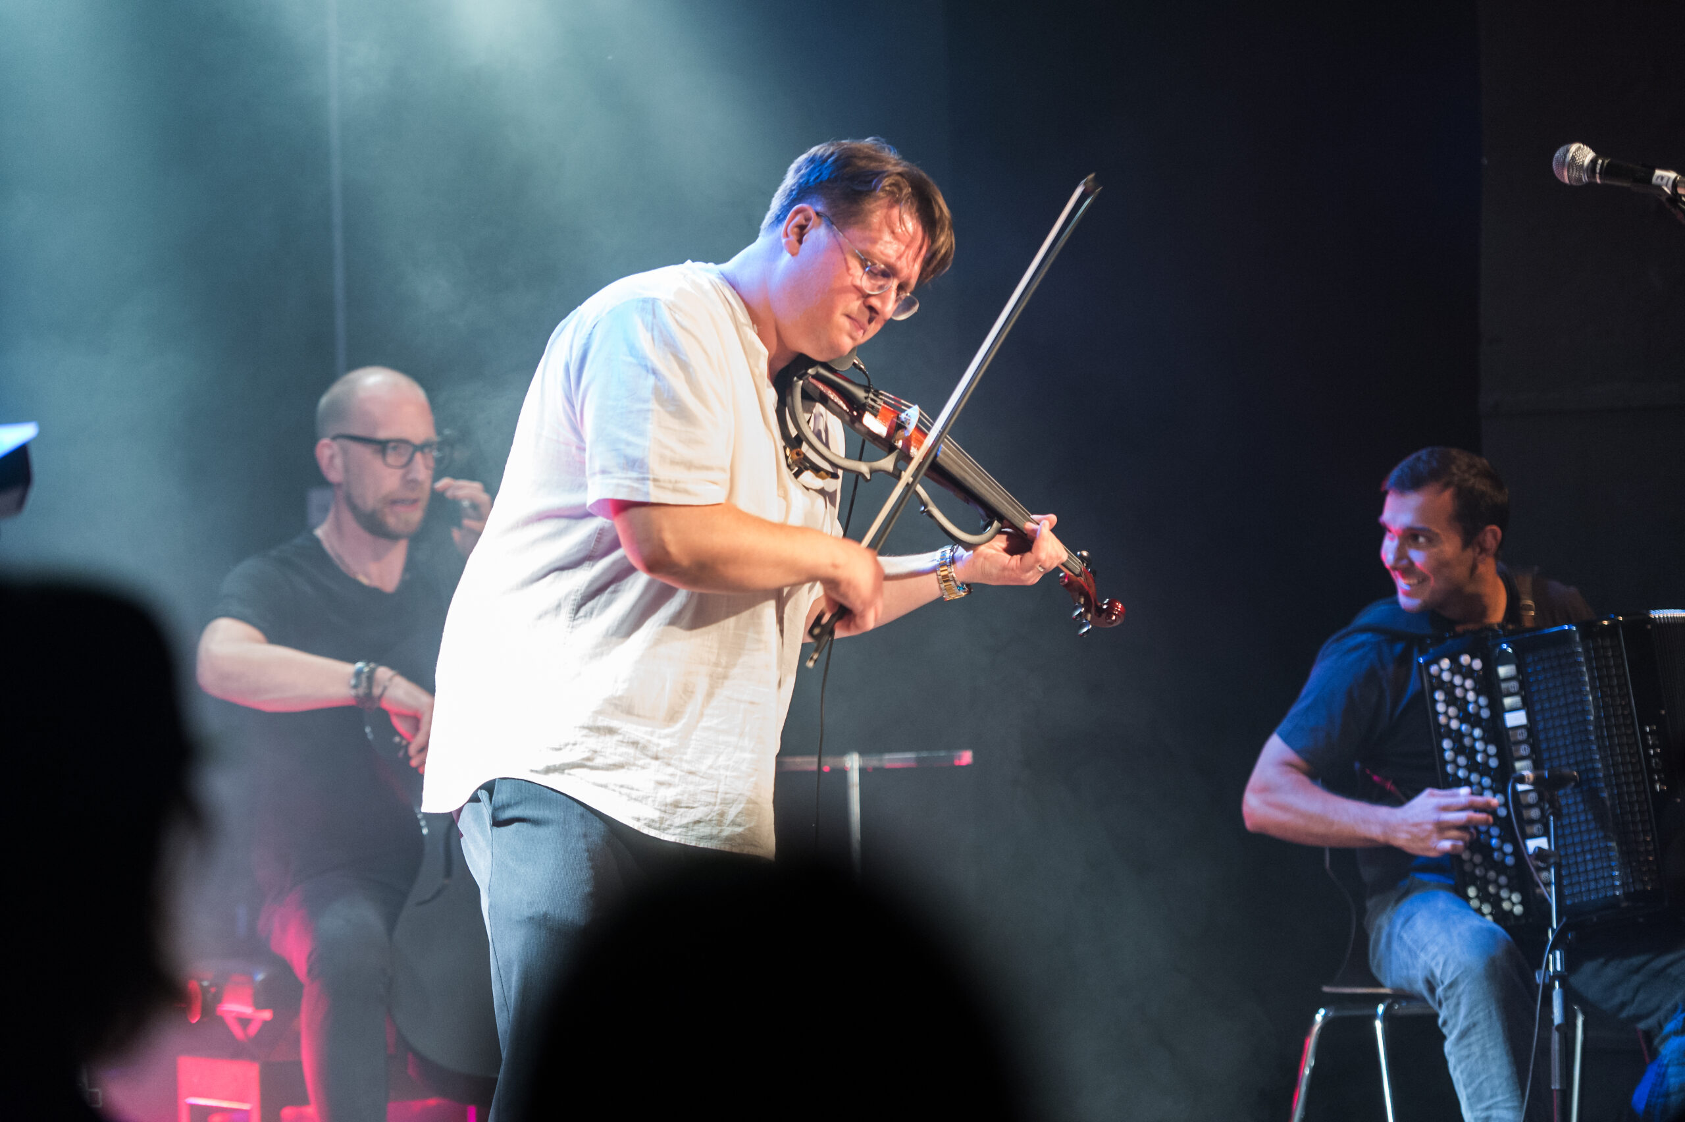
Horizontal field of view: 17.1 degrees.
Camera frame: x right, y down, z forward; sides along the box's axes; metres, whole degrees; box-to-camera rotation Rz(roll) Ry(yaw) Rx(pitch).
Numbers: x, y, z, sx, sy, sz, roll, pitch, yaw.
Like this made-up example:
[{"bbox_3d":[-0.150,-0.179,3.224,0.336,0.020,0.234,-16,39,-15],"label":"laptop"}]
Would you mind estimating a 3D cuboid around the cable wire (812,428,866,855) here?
[{"bbox_3d":[-0.004,0.104,7.250,0.070,0.560,0.050,0,-3,0],"label":"cable wire"}]

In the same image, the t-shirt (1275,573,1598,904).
[{"bbox_3d":[0.929,0.272,8.750,0.490,0.550,0.320,3,-4,-38],"label":"t-shirt"}]

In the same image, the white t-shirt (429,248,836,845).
[{"bbox_3d":[-0.273,-0.001,7.200,0.470,0.750,0.560,-2,-4,25],"label":"white t-shirt"}]

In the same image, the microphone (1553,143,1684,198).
[{"bbox_3d":[0.946,-0.475,6.850,0.163,0.051,0.051,10,-2,10],"label":"microphone"}]

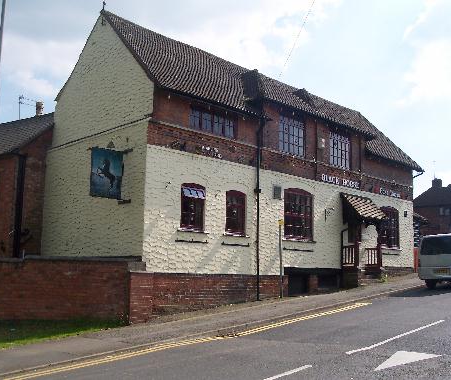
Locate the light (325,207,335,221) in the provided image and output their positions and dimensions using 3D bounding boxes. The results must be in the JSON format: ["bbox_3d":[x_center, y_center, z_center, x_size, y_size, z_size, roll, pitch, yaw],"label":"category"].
[{"bbox_3d":[3.434,0.786,18.251,0.120,0.465,0.328,9,-12,-43],"label":"light"}]

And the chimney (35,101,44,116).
[{"bbox_3d":[-6.612,-2.879,19.800,0.250,0.540,0.250,9,-12,-43],"label":"chimney"}]

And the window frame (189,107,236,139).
[{"bbox_3d":[-0.317,-1.800,15.332,1.828,0.610,0.140,9,-12,-43],"label":"window frame"}]

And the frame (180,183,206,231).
[{"bbox_3d":[-0.845,0.435,14.409,0.827,1.227,0.140,9,-12,-43],"label":"frame"}]

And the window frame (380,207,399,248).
[{"bbox_3d":[6.286,1.435,21.282,1.401,1.599,0.150,9,-12,-43],"label":"window frame"}]

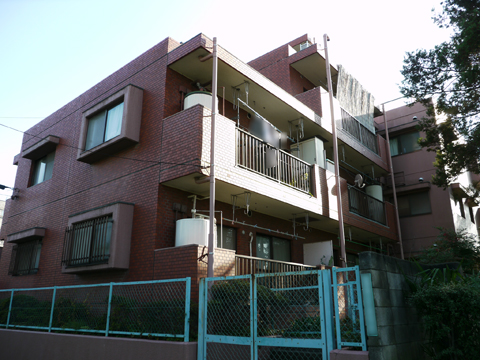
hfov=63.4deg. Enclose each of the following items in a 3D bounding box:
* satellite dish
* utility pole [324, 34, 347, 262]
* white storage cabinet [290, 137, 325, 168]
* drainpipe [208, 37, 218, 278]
[{"bbox_3d":[4.081,0.051,13.150,0.310,0.470,0.440,5,-19,-14],"label":"satellite dish"},{"bbox_3d":[2.900,-0.631,11.747,0.115,8.925,0.115,-15,-23,38],"label":"utility pole"},{"bbox_3d":[2.151,-0.245,12.209,0.910,1.980,0.490,-15,-23,38],"label":"white storage cabinet"},{"bbox_3d":[-0.523,-0.354,7.480,0.097,5.753,0.097,-15,-23,38],"label":"drainpipe"}]

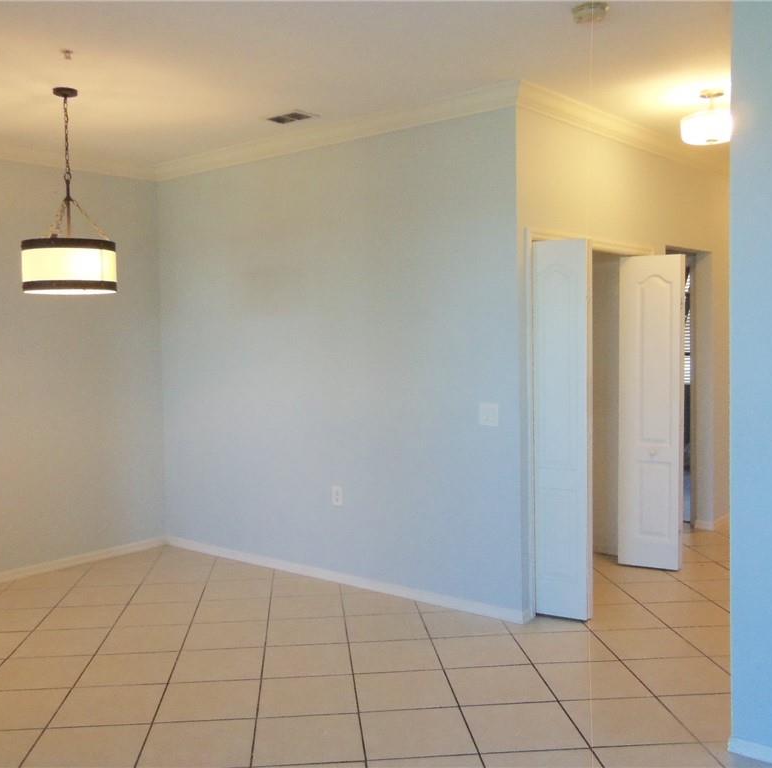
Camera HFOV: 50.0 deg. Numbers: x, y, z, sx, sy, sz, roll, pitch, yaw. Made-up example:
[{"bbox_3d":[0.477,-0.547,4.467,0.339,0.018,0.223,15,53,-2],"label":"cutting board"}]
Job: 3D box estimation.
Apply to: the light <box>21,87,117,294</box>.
[{"bbox_3d":[-1.622,-0.988,4.230,0.475,1.010,0.475,-1,3,0],"label":"light"}]

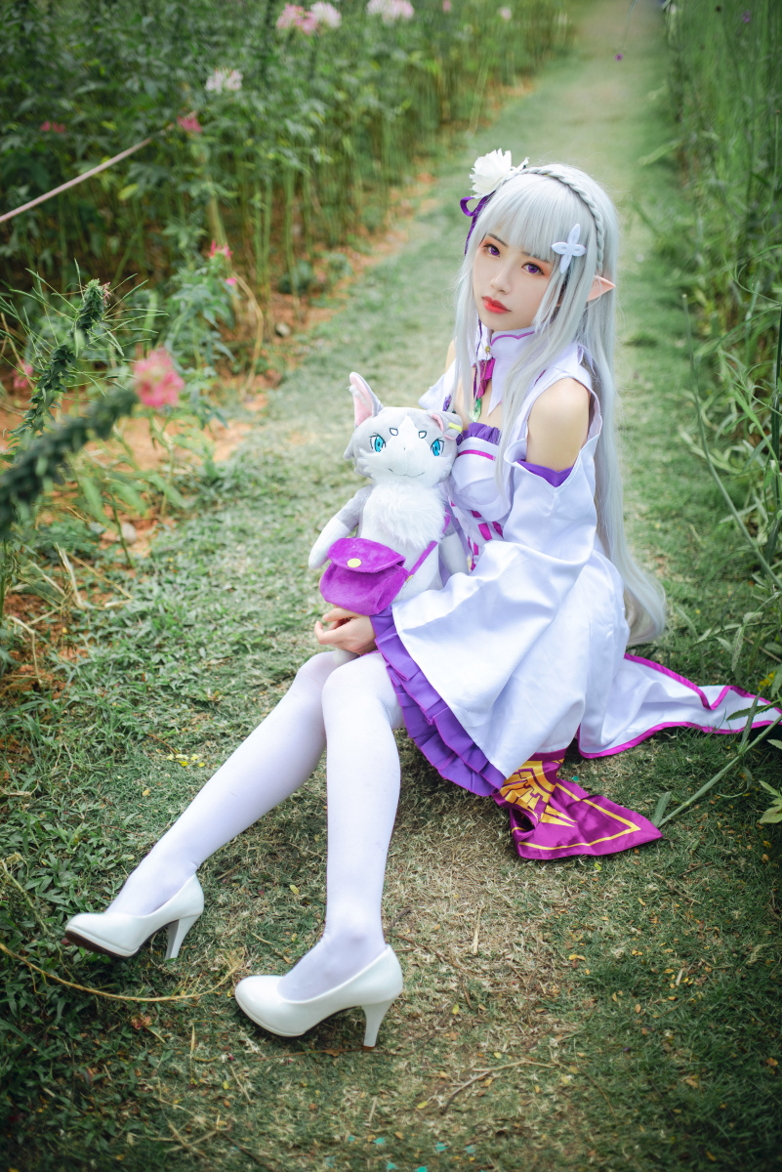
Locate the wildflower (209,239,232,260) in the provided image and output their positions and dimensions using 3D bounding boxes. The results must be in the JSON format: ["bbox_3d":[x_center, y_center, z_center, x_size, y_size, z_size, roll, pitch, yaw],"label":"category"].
[{"bbox_3d":[-0.447,-0.886,3.000,0.062,0.055,0.062,-4,31,-7],"label":"wildflower"}]

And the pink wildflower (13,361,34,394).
[{"bbox_3d":[-0.840,-0.476,2.600,0.055,0.065,0.055,-10,32,-16],"label":"pink wildflower"}]

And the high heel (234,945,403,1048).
[{"bbox_3d":[-0.097,0.497,1.448,0.222,0.155,0.080,10,32,16],"label":"high heel"}]

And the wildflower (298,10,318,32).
[{"bbox_3d":[-0.299,-2.032,4.100,0.080,0.075,0.080,-2,31,-3],"label":"wildflower"}]

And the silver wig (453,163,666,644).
[{"bbox_3d":[0.275,-0.216,1.805,0.270,0.860,0.340,22,37,32],"label":"silver wig"}]

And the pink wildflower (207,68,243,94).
[{"bbox_3d":[-0.513,-1.552,3.500,0.112,0.085,0.112,-4,31,-7],"label":"pink wildflower"}]

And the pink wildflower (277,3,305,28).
[{"bbox_3d":[-0.358,-2.054,4.100,0.100,0.090,0.100,-2,31,-4],"label":"pink wildflower"}]

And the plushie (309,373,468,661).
[{"bbox_3d":[-0.004,-0.090,1.530,0.210,0.385,0.170,3,22,5],"label":"plushie"}]

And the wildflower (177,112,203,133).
[{"bbox_3d":[-0.583,-1.342,3.300,0.080,0.062,0.080,-5,31,-8],"label":"wildflower"}]

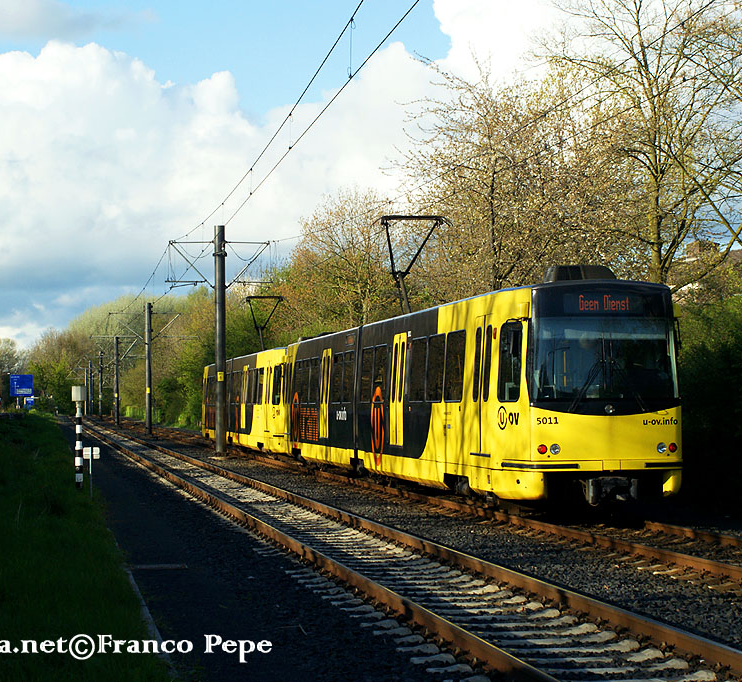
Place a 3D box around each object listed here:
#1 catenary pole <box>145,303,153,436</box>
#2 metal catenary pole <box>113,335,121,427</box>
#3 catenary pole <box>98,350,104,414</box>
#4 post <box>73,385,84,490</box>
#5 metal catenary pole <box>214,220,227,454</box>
[{"bbox_3d":[-12.938,1.616,99.513,0.330,7.642,0.330,0,-2,-11],"label":"catenary pole"},{"bbox_3d":[-22.023,3.501,147.979,0.330,7.649,0.330,0,-2,-11],"label":"metal catenary pole"},{"bbox_3d":[-30.211,4.984,190.957,0.330,7.553,0.330,0,-2,-11],"label":"catenary pole"},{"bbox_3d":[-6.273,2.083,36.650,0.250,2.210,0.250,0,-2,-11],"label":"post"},{"bbox_3d":[-5.073,-0.063,57.543,0.330,7.669,0.330,0,-2,-11],"label":"metal catenary pole"}]

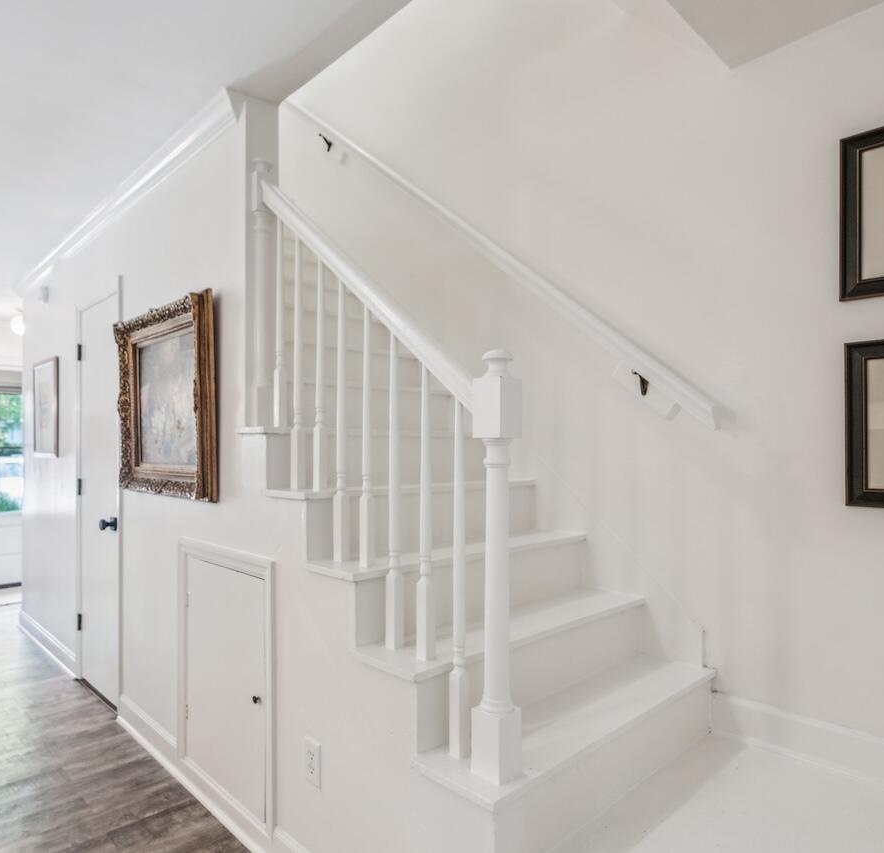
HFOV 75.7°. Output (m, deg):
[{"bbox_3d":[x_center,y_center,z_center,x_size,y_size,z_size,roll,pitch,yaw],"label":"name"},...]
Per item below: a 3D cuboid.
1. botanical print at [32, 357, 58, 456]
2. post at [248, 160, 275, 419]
[{"bbox_3d":[-2.610,-0.116,3.745,0.600,0.622,0.028,-1,-1,43],"label":"botanical print"},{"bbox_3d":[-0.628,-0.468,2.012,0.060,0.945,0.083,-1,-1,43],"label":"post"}]

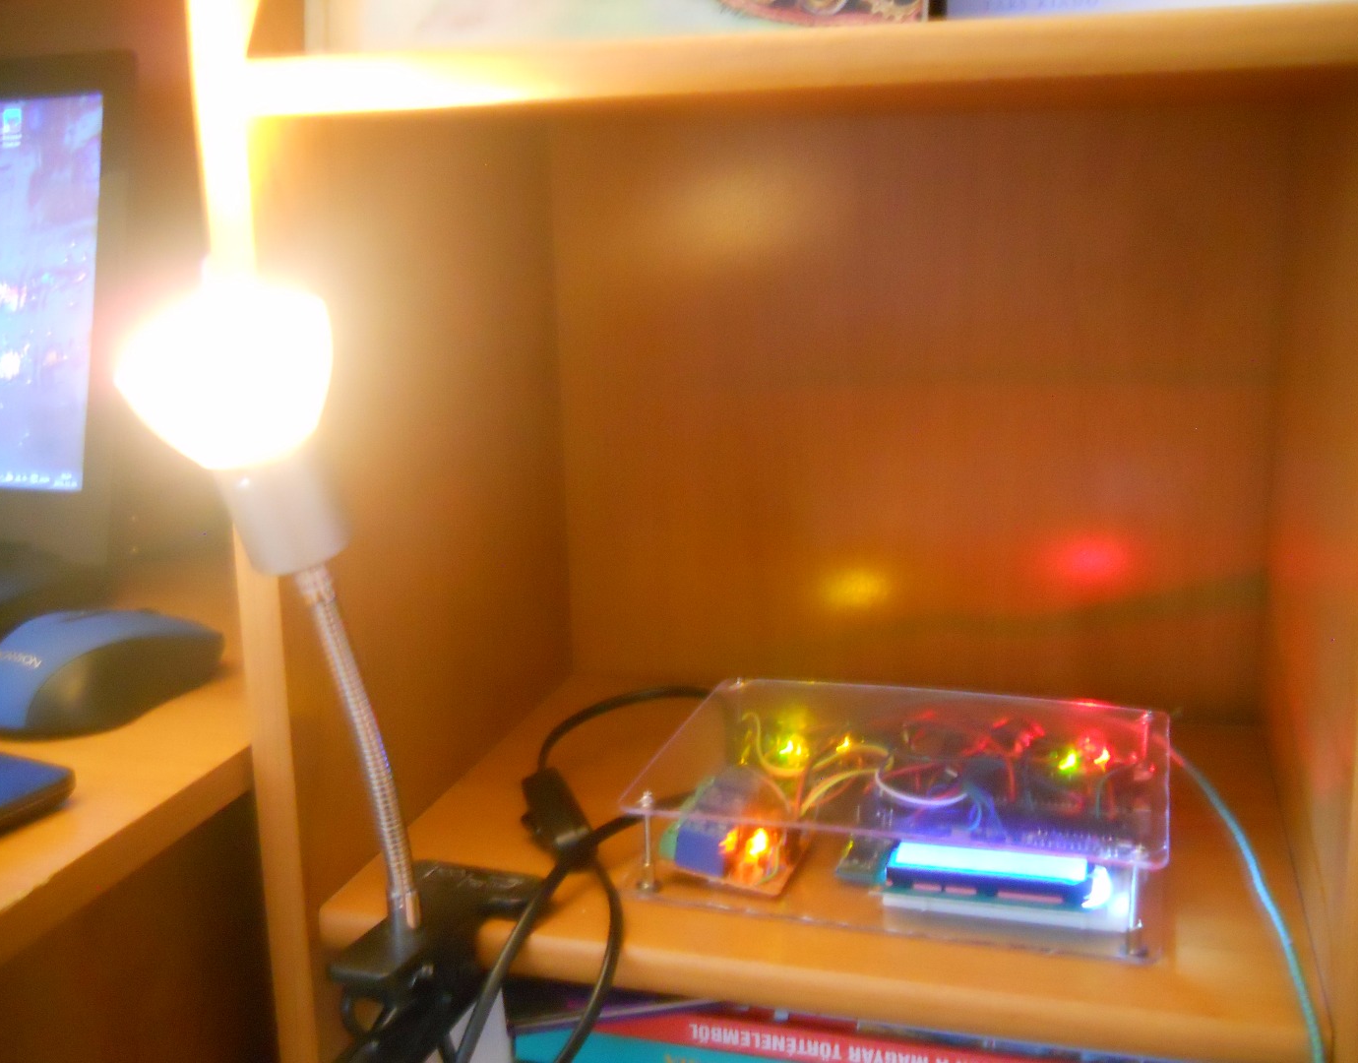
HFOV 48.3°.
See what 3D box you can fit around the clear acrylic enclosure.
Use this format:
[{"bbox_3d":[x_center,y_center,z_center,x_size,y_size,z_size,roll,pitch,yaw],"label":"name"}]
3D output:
[{"bbox_3d":[0.091,0.104,0.598,0.193,0.035,0.152,3,14,17],"label":"clear acrylic enclosure"}]

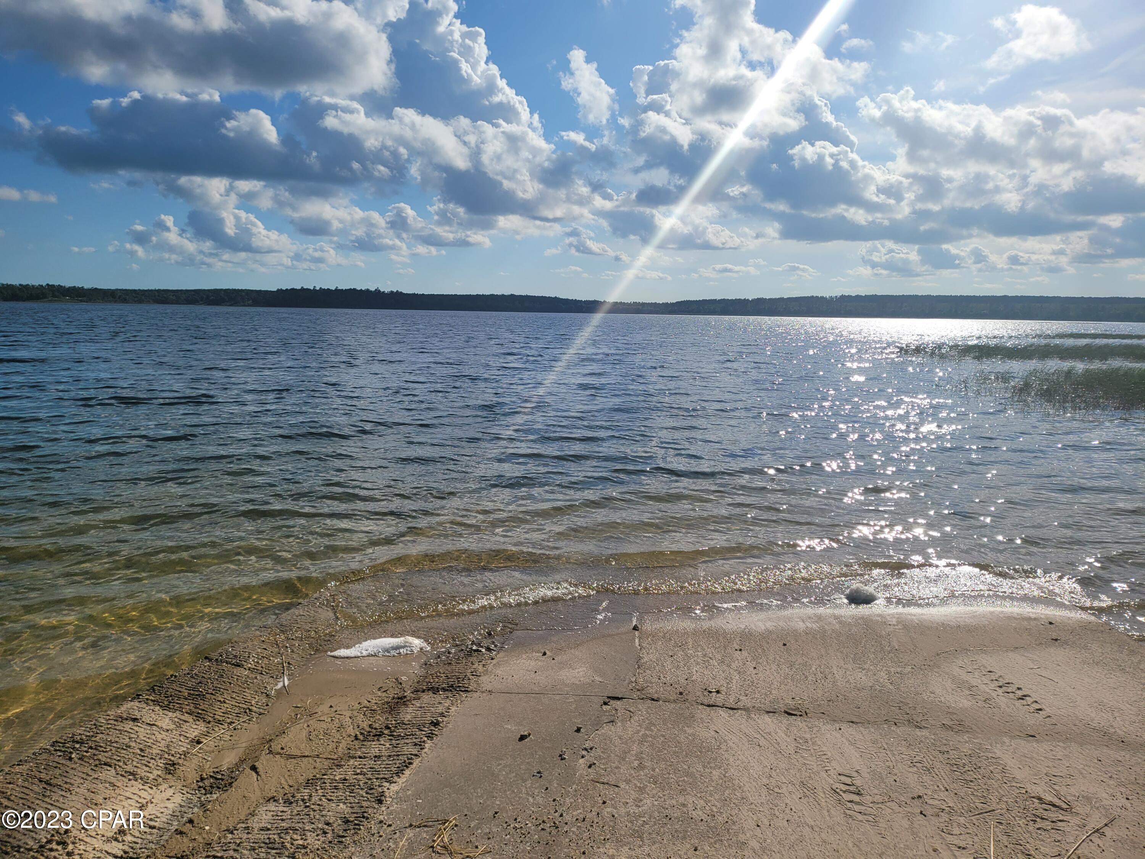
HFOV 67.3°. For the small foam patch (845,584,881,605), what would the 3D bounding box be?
[{"bbox_3d":[2.358,1.321,6.984,0.280,0.130,0.240,1,8,0],"label":"small foam patch"}]

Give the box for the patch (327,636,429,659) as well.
[{"bbox_3d":[-1.297,1.432,5.732,0.670,0.085,0.220,0,8,-8],"label":"patch"}]

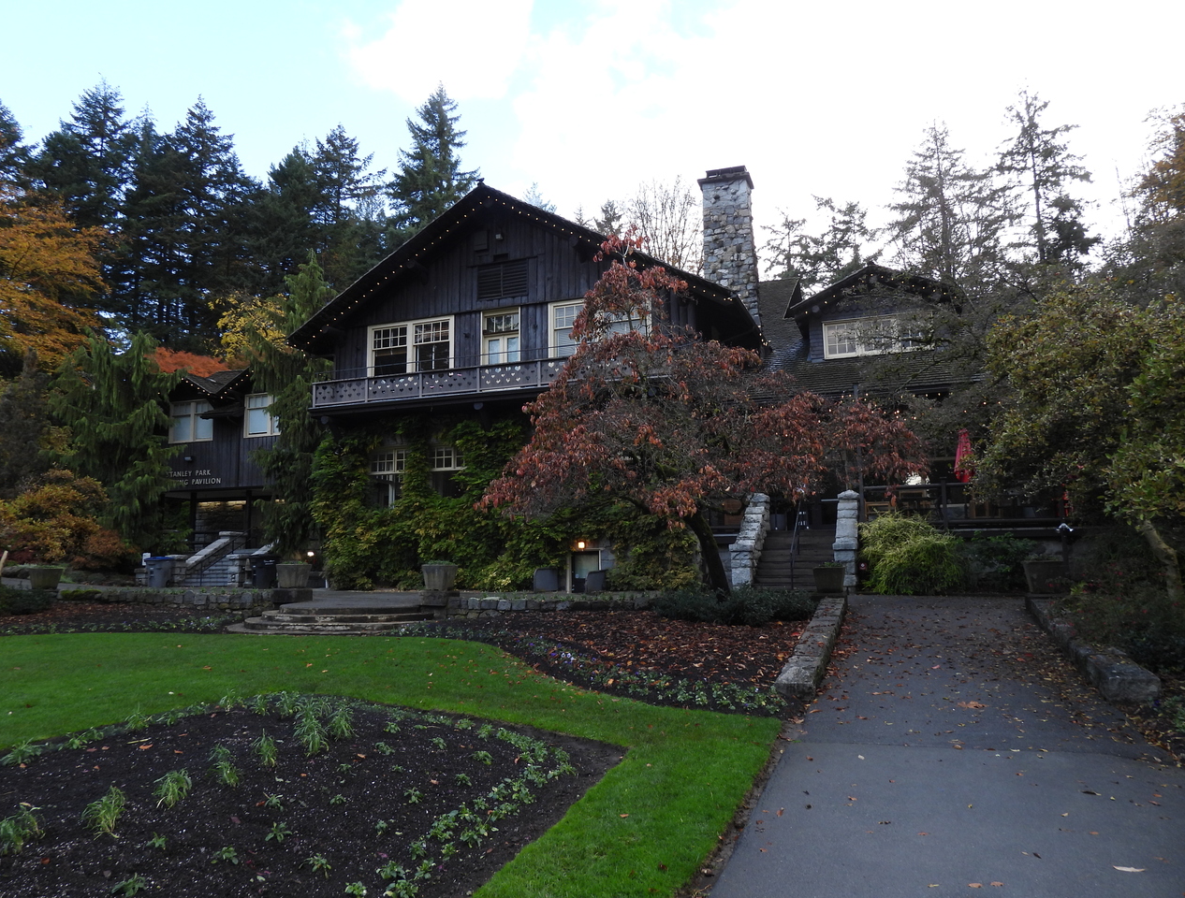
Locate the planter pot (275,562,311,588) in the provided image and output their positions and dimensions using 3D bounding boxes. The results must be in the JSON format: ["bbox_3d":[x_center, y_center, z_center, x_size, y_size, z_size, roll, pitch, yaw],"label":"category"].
[{"bbox_3d":[-7.161,3.034,19.884,0.800,0.570,0.800,-3,-7,21],"label":"planter pot"}]

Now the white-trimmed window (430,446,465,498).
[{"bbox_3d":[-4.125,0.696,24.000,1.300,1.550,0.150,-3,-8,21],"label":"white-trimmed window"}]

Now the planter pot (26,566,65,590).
[{"bbox_3d":[-14.875,3.539,22.634,0.800,0.570,0.800,-1,-7,0],"label":"planter pot"}]

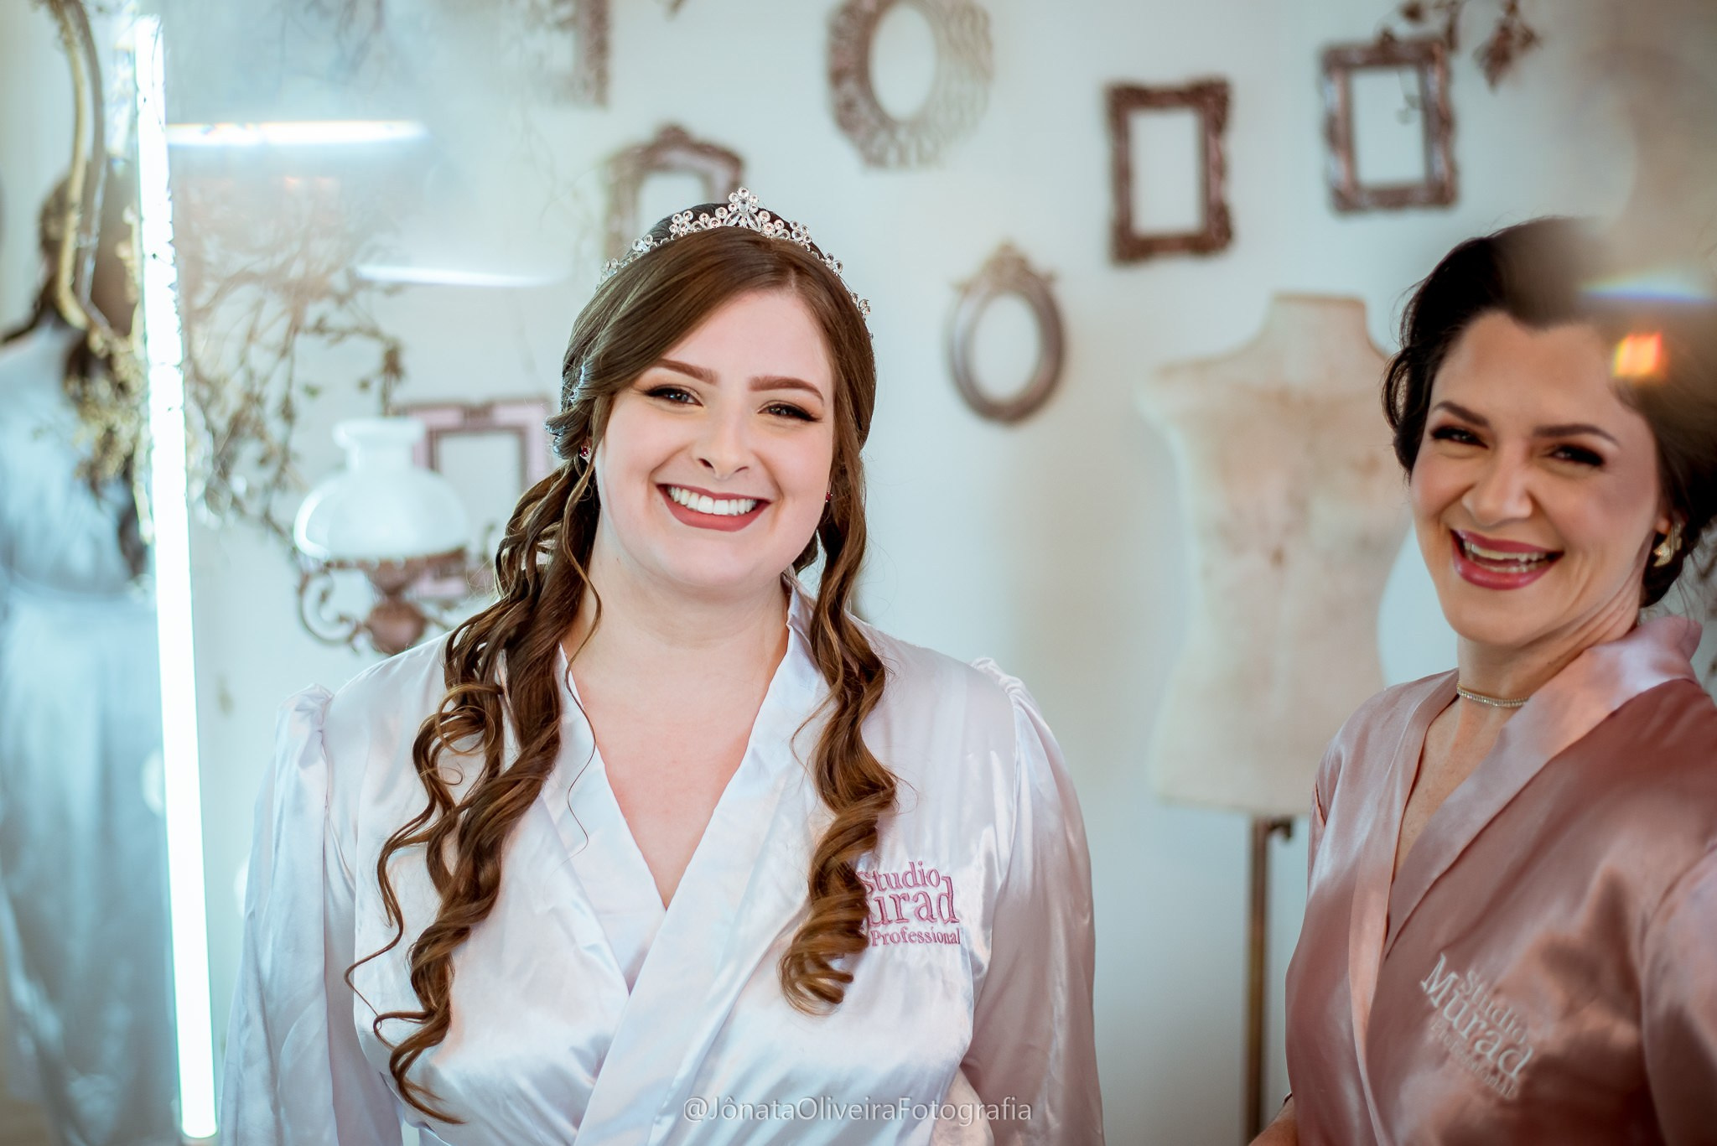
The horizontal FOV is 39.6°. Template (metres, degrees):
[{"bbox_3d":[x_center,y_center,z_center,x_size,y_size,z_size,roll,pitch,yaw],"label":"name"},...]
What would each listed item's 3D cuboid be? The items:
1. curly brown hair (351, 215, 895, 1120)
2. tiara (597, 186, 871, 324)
[{"bbox_3d":[-0.139,0.047,1.440,0.305,0.520,0.250,1,1,-5],"label":"curly brown hair"},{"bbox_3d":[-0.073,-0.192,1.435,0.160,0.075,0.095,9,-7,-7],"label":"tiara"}]

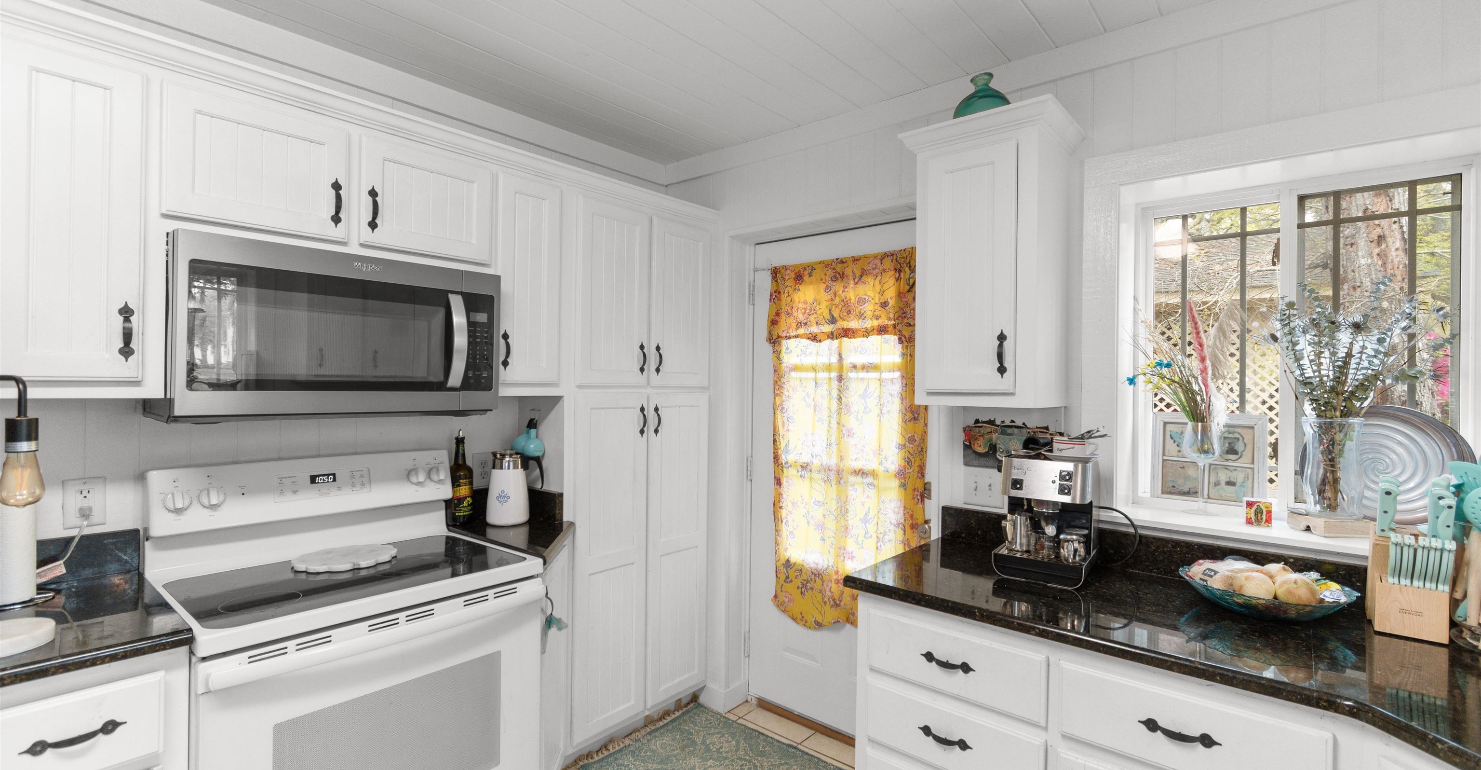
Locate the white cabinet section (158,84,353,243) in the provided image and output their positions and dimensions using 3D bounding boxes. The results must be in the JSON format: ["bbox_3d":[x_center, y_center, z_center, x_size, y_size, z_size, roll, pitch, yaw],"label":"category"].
[{"bbox_3d":[-1.310,-0.539,1.645,0.320,0.300,0.368,0,0,41],"label":"white cabinet section"}]

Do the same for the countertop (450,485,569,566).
[{"bbox_3d":[-0.725,0.464,2.107,0.670,0.140,0.325,1,0,41],"label":"countertop"}]

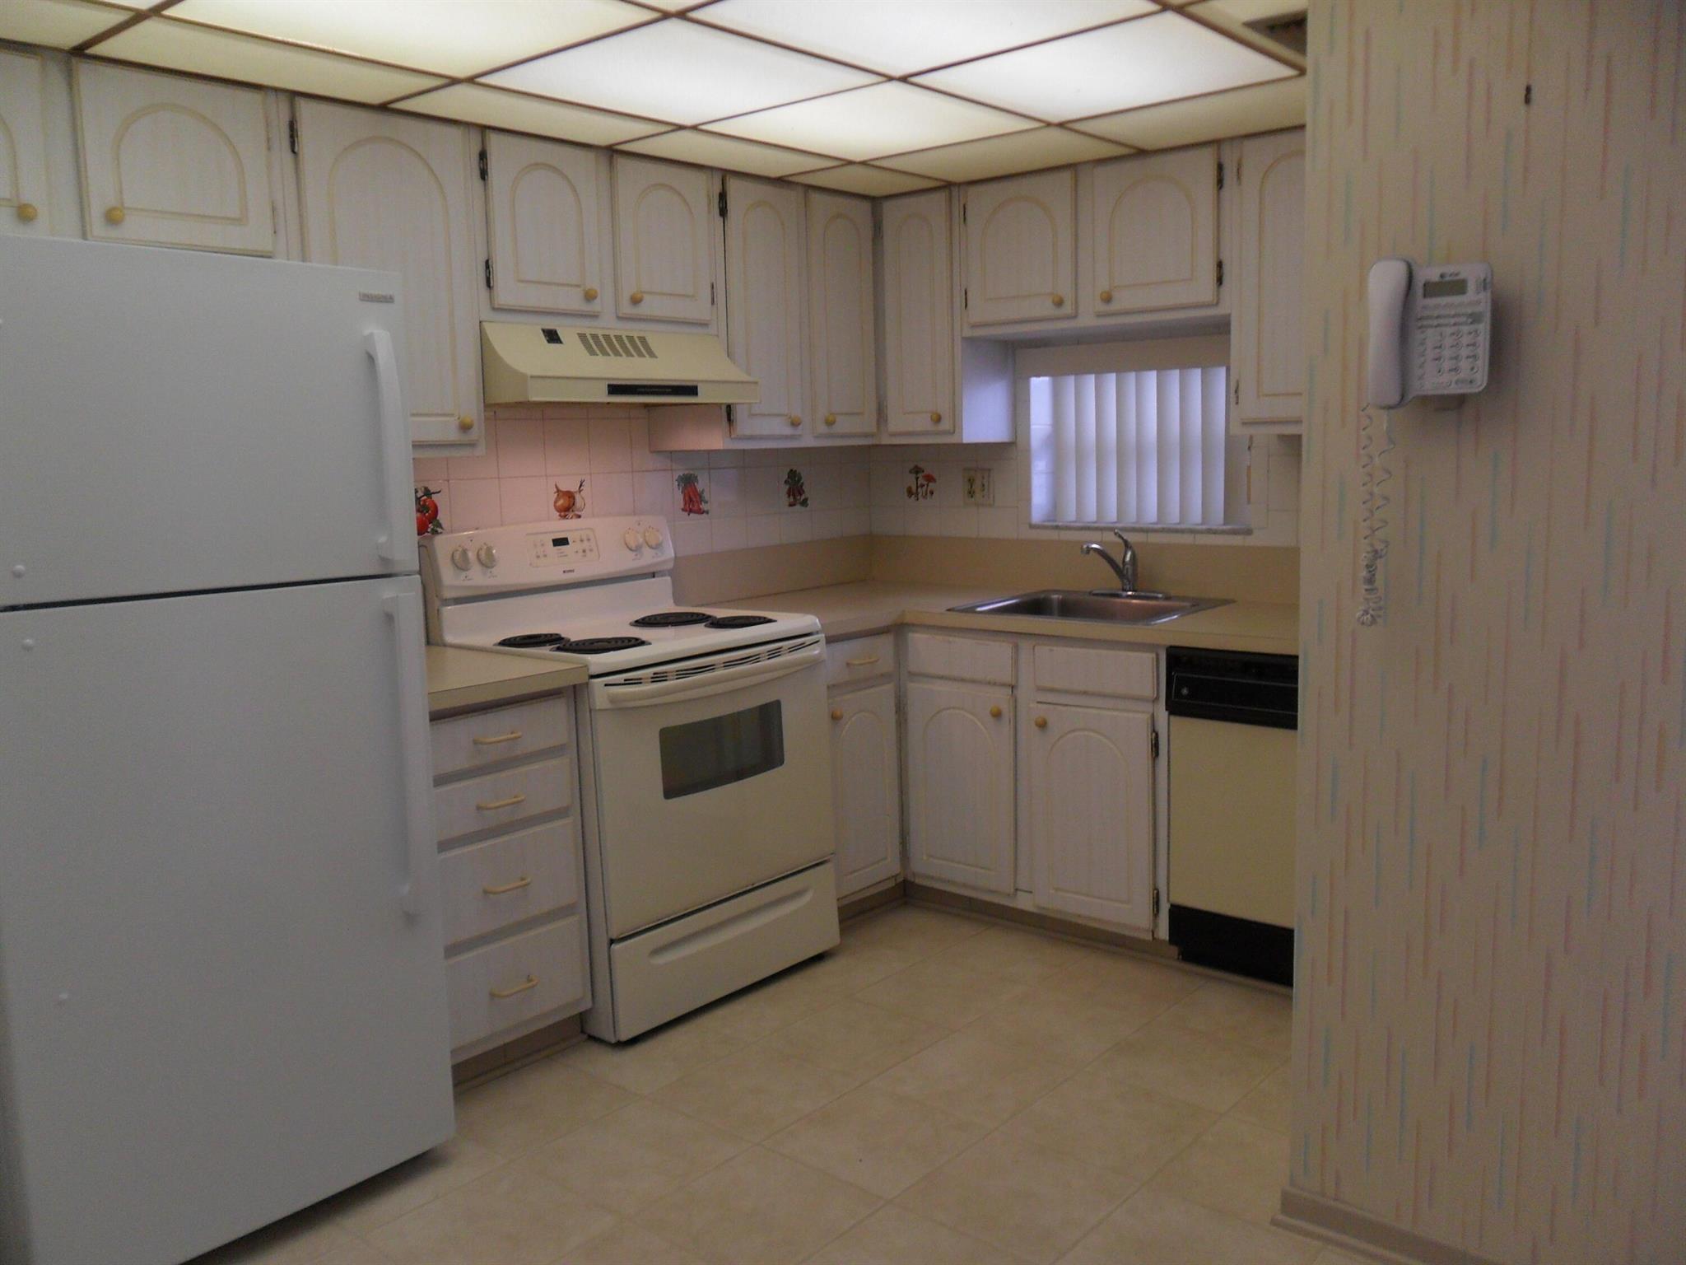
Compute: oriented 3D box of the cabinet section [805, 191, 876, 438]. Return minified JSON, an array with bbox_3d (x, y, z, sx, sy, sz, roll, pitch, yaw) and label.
[{"bbox_3d":[-0.112,-0.943,3.995,0.295,0.720,0.325,5,11,40],"label":"cabinet section"}]

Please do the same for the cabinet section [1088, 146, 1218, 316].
[{"bbox_3d":[0.922,-1.071,3.579,0.368,0.404,0.320,6,11,41],"label":"cabinet section"}]

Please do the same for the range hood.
[{"bbox_3d":[-0.647,-0.682,3.400,0.475,0.193,0.755,6,11,40],"label":"range hood"}]

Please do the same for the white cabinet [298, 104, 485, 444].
[{"bbox_3d":[-1.061,-0.755,2.891,0.295,0.720,0.420,5,11,40],"label":"white cabinet"}]

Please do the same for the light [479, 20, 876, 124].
[{"bbox_3d":[-0.315,-1.102,2.605,0.587,0.030,0.583,5,11,40],"label":"light"}]

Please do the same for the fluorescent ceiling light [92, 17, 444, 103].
[{"bbox_3d":[-1.046,-1.056,2.444,0.282,0.030,0.588,5,11,40],"label":"fluorescent ceiling light"}]

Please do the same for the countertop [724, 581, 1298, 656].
[{"bbox_3d":[0.575,-0.026,3.549,2.050,0.043,0.930,5,11,40],"label":"countertop"}]

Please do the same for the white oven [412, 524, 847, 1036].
[{"bbox_3d":[-0.526,0.318,3.461,0.710,1.185,0.782,6,11,40],"label":"white oven"}]

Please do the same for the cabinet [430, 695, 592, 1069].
[{"bbox_3d":[-0.954,0.519,3.047,0.610,0.812,0.450,6,11,40],"label":"cabinet"}]

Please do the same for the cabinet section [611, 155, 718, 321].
[{"bbox_3d":[-0.585,-1.025,3.525,0.320,0.404,0.335,6,11,41],"label":"cabinet section"}]

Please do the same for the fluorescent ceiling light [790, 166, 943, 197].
[{"bbox_3d":[0.069,-1.316,3.808,0.305,0.035,0.440,6,11,40],"label":"fluorescent ceiling light"}]

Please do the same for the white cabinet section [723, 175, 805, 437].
[{"bbox_3d":[-0.341,-0.920,3.838,0.335,0.735,0.340,6,11,40],"label":"white cabinet section"}]

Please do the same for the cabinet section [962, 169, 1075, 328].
[{"bbox_3d":[0.604,-1.104,3.853,0.371,0.404,0.320,6,11,41],"label":"cabinet section"}]

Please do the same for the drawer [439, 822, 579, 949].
[{"bbox_3d":[-0.877,0.525,2.984,0.410,0.205,0.365,6,11,40],"label":"drawer"}]

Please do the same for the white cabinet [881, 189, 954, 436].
[{"bbox_3d":[0.333,-0.982,4.133,0.295,0.735,0.325,6,11,40],"label":"white cabinet"}]

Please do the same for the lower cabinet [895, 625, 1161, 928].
[{"bbox_3d":[0.667,0.347,3.765,0.835,0.764,0.580,5,11,40],"label":"lower cabinet"}]

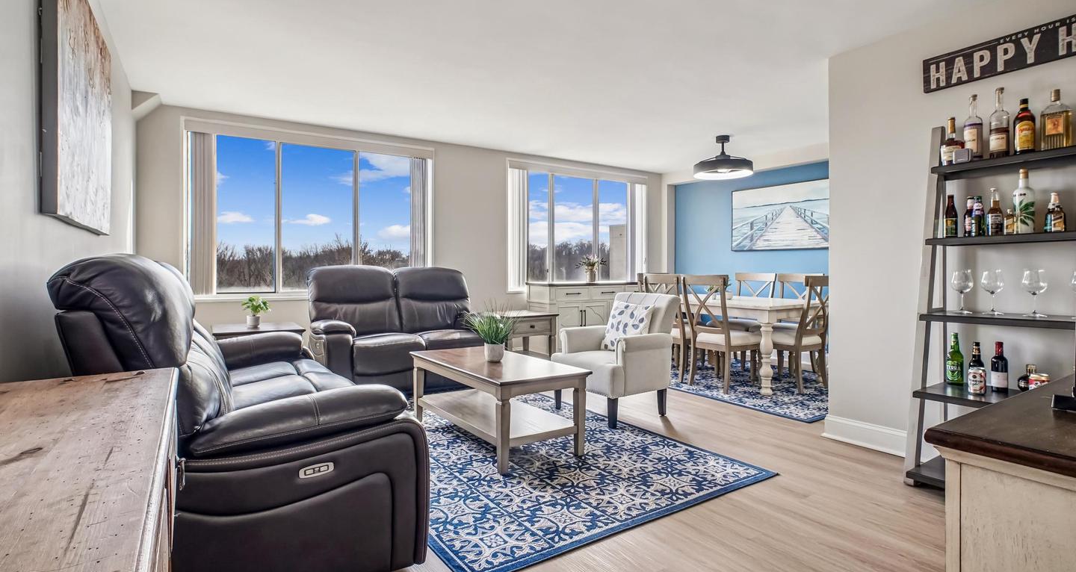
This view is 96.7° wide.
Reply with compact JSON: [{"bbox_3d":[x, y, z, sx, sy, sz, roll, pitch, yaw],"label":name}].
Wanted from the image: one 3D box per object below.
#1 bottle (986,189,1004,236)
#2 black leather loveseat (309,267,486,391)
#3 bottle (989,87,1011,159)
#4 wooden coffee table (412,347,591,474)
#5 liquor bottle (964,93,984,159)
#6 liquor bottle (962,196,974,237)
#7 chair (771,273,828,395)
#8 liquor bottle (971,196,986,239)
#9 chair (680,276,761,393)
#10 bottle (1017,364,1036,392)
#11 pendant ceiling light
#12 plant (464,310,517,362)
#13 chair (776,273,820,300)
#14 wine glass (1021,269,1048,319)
[{"bbox_3d":[2.180,-0.354,2.286,0.060,0.230,0.060,-1,1,-30],"label":"bottle"},{"bbox_3d":[-1.195,0.383,4.495,1.660,1.090,0.950,-1,2,-32],"label":"black leather loveseat"},{"bbox_3d":[2.301,-0.804,2.384,0.077,0.352,0.077,-1,2,-32],"label":"bottle"},{"bbox_3d":[-0.305,0.718,3.070,0.595,0.475,1.240,-1,2,-35],"label":"wooden coffee table"},{"bbox_3d":[2.166,-0.794,2.376,0.075,0.320,0.075,-1,1,-30],"label":"liquor bottle"},{"bbox_3d":[2.121,-0.335,2.343,0.051,0.210,0.051,-1,2,-35],"label":"liquor bottle"},{"bbox_3d":[2.350,0.405,4.400,0.490,1.010,0.560,-1,1,-31],"label":"chair"},{"bbox_3d":[2.213,-0.352,2.402,0.059,0.218,0.059,-1,2,-32],"label":"liquor bottle"},{"bbox_3d":[1.695,0.405,4.390,0.560,1.010,0.490,-1,1,-30],"label":"chair"},{"bbox_3d":[2.288,0.445,2.219,0.078,0.145,0.085,-1,2,-35],"label":"bottle"},{"bbox_3d":[1.819,-1.268,4.696,0.550,0.400,0.550,-1,2,-35],"label":"pendant ceiling light"},{"bbox_3d":[-0.288,0.309,3.056,0.330,0.340,0.330,0,1,0],"label":"plant"},{"bbox_3d":[2.540,0.398,4.840,0.560,1.010,0.490,-1,1,-30],"label":"chair"},{"bbox_3d":[2.349,0.033,2.261,0.092,0.220,0.092,-1,2,-32],"label":"wine glass"}]

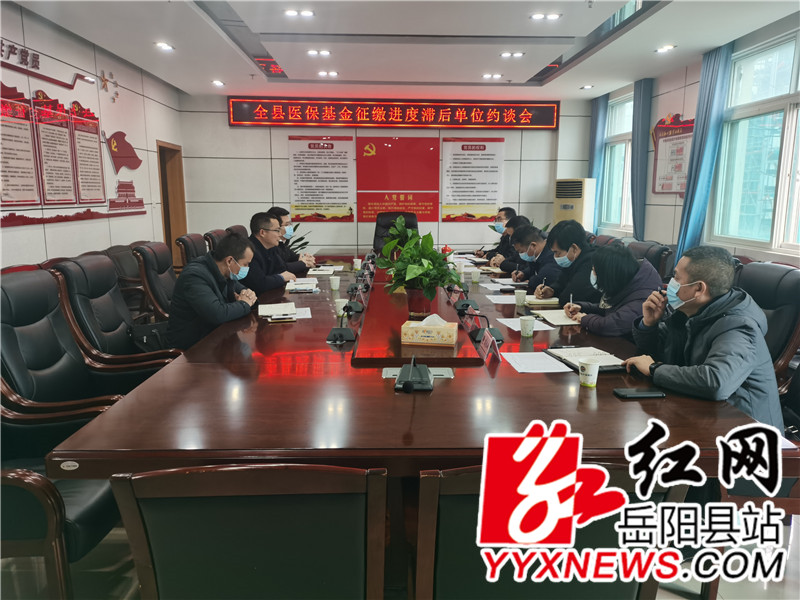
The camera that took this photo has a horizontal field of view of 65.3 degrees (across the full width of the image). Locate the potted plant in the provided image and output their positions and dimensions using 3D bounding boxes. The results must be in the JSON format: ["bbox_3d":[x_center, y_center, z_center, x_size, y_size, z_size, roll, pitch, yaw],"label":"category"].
[{"bbox_3d":[0.101,-0.176,3.217,0.444,0.505,0.440,0,10,-1],"label":"potted plant"}]

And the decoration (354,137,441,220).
[{"bbox_3d":[-0.023,-1.758,9.178,1.218,1.229,0.030,0,10,-1],"label":"decoration"}]

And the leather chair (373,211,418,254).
[{"bbox_3d":[-0.043,-0.536,8.123,0.680,1.194,0.750,0,10,-1],"label":"leather chair"}]

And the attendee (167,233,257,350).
[{"bbox_3d":[-1.060,0.201,3.820,0.700,1.220,0.550,0,10,0],"label":"attendee"}]

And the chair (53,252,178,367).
[{"bbox_3d":[-1.288,0.323,3.249,0.710,1.110,0.640,0,10,2],"label":"chair"}]

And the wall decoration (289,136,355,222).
[{"bbox_3d":[-1.098,-1.695,8.804,0.895,1.190,0.025,-1,10,-4],"label":"wall decoration"}]

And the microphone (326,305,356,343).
[{"bbox_3d":[-0.277,0.109,2.959,0.135,0.166,0.150,1,10,4],"label":"microphone"}]

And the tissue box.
[{"bbox_3d":[0.126,0.140,2.629,0.224,0.075,0.115,1,10,9],"label":"tissue box"}]

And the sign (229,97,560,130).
[{"bbox_3d":[-0.084,-2.709,9.080,4.820,0.420,0.100,-1,10,-3],"label":"sign"}]

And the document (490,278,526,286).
[{"bbox_3d":[0.860,-0.144,4.843,0.210,0.016,0.300,0,10,0],"label":"document"}]

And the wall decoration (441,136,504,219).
[{"bbox_3d":[1.058,-1.718,8.987,0.880,1.175,0.025,-1,10,-4],"label":"wall decoration"}]

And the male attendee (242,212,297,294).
[{"bbox_3d":[-1.010,-0.002,4.760,0.700,1.300,0.550,0,10,0],"label":"male attendee"}]

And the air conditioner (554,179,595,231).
[{"bbox_3d":[2.453,-0.863,8.803,0.290,1.660,0.480,-9,14,-44],"label":"air conditioner"}]

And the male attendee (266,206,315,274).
[{"bbox_3d":[-1.038,-0.092,5.175,0.720,1.310,0.520,1,10,5],"label":"male attendee"}]

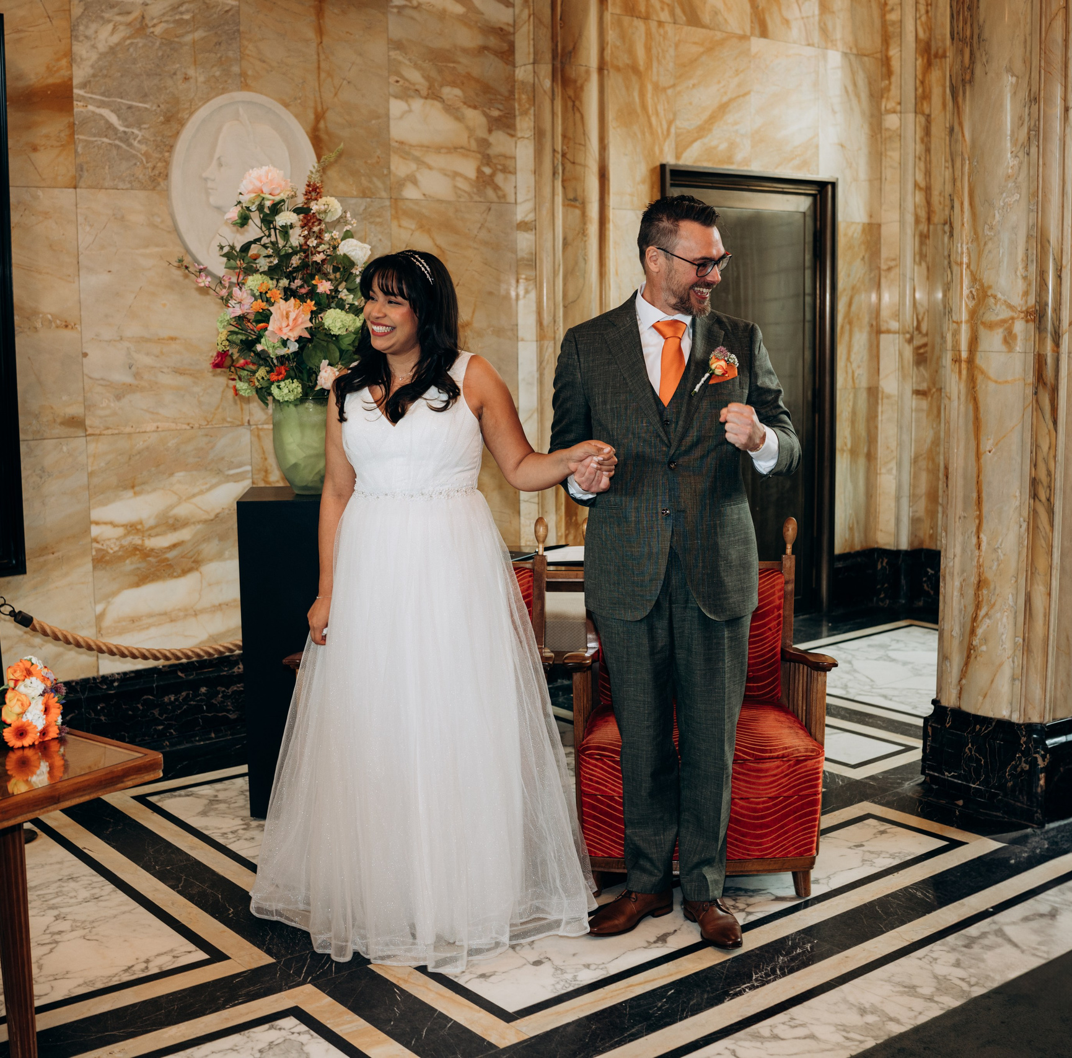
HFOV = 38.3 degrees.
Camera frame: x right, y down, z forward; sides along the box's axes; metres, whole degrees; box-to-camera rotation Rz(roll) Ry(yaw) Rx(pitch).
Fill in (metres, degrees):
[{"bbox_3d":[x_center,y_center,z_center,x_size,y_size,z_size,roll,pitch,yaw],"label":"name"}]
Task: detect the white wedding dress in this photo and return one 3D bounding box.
[{"bbox_3d":[-0.305,0.292,3.902,0.870,1.467,0.690,2,9,18],"label":"white wedding dress"}]

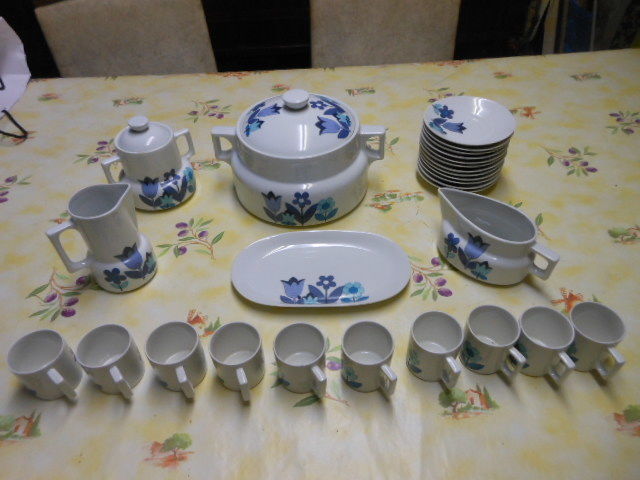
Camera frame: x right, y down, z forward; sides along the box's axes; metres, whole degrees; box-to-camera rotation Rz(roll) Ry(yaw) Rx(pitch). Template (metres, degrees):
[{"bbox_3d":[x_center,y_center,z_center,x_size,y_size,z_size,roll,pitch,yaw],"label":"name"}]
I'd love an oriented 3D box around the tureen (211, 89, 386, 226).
[{"bbox_3d":[-0.034,-0.160,0.749,0.280,0.162,0.235,0,45,2],"label":"tureen"}]

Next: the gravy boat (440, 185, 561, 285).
[{"bbox_3d":[0.236,-0.005,0.643,0.180,0.080,0.095,32,54,29],"label":"gravy boat"}]

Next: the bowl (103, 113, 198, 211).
[{"bbox_3d":[-0.275,-0.134,0.754,0.147,0.131,0.120,-30,51,-25],"label":"bowl"}]

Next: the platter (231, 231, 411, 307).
[{"bbox_3d":[0.002,0.044,0.641,0.243,0.024,0.142,-1,45,1],"label":"platter"}]

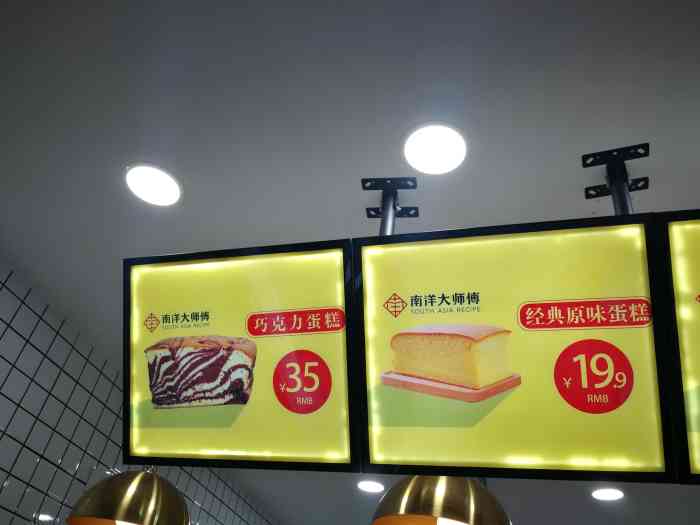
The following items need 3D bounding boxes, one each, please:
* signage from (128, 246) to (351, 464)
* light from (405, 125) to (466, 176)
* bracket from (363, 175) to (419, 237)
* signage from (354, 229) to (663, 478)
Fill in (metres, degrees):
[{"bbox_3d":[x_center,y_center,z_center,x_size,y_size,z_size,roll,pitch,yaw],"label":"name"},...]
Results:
[{"bbox_3d":[-0.271,0.223,1.295,0.572,0.481,0.040,-4,-6,15],"label":"signage"},{"bbox_3d":[0.209,-0.276,1.328,0.150,0.030,0.150,-4,-42,14],"label":"light"},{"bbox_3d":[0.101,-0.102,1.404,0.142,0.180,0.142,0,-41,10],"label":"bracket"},{"bbox_3d":[0.315,0.181,1.140,0.587,0.484,0.040,-4,-6,15],"label":"signage"}]

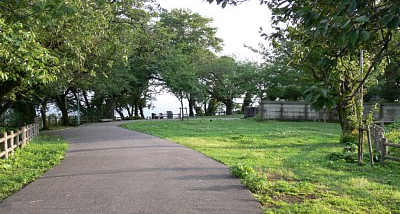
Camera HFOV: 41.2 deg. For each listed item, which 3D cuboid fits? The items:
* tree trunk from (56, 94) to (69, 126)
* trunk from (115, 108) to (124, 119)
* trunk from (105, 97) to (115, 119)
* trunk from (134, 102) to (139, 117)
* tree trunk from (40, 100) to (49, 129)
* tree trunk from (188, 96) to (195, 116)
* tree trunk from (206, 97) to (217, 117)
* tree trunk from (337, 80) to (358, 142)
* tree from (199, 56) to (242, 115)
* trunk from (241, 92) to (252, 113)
[{"bbox_3d":[-8.651,0.173,33.500,0.725,2.048,0.616,0,1,0],"label":"tree trunk"},{"bbox_3d":[-7.119,0.575,47.000,0.884,1.061,0.663,0,1,0],"label":"trunk"},{"bbox_3d":[-7.492,0.124,44.000,0.828,1.821,0.745,0,1,0],"label":"trunk"},{"bbox_3d":[-5.653,0.223,47.500,0.402,1.430,0.402,0,1,0],"label":"trunk"},{"bbox_3d":[-8.631,0.416,29.500,0.444,1.665,0.400,0,1,0],"label":"tree trunk"},{"bbox_3d":[-0.816,-0.120,51.000,0.576,1.967,0.547,0,1,0],"label":"tree trunk"},{"bbox_3d":[1.147,-0.050,53.000,0.997,1.795,0.897,0,1,0],"label":"tree trunk"},{"bbox_3d":[5.828,0.138,21.000,0.830,2.450,0.747,0,1,0],"label":"tree trunk"},{"bbox_3d":[2.044,-2.144,53.000,4.388,5.983,4.168,0,1,0],"label":"tree"},{"bbox_3d":[4.775,-0.406,54.000,1.118,2.337,1.006,0,1,0],"label":"trunk"}]

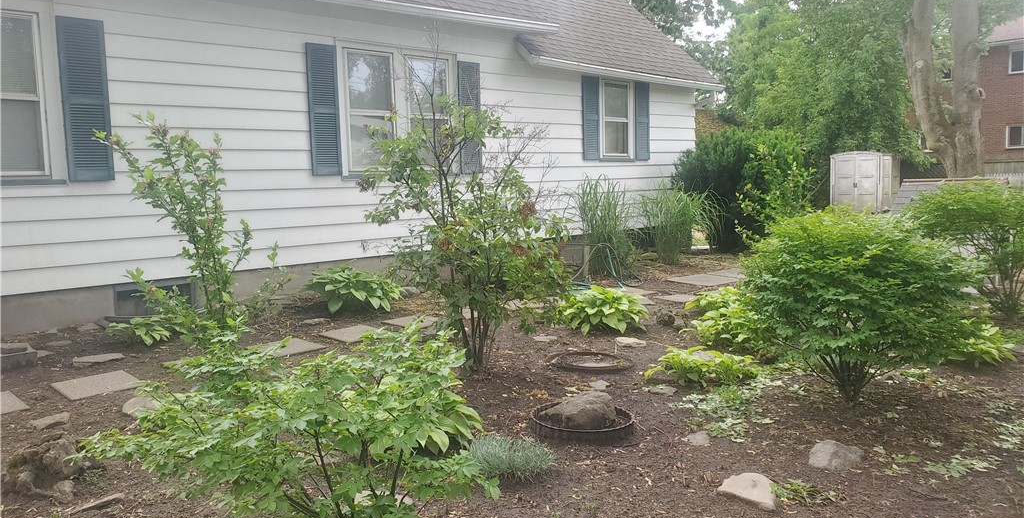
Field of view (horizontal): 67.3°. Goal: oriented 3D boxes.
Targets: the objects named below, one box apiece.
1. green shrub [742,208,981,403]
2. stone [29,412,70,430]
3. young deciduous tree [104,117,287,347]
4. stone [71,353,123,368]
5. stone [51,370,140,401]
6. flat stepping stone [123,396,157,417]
[{"bbox_3d":[1.976,0.259,4.360,1.300,1.100,1.220,2,7,24],"label":"green shrub"},{"bbox_3d":[-2.540,0.884,4.220,0.140,0.050,0.230,3,8,33],"label":"stone"},{"bbox_3d":[-2.795,-0.337,6.750,1.550,1.880,1.250,-7,8,-41],"label":"young deciduous tree"},{"bbox_3d":[-2.960,0.718,5.500,0.350,0.050,0.160,-7,8,-43],"label":"stone"},{"bbox_3d":[-2.656,0.816,4.902,0.410,0.045,0.410,-7,9,-44],"label":"stone"},{"bbox_3d":[-2.080,0.843,4.370,0.250,0.060,0.270,-4,7,-25],"label":"flat stepping stone"}]

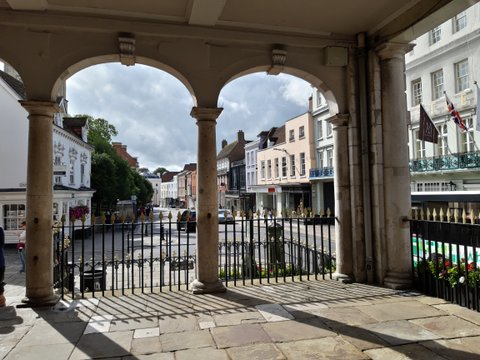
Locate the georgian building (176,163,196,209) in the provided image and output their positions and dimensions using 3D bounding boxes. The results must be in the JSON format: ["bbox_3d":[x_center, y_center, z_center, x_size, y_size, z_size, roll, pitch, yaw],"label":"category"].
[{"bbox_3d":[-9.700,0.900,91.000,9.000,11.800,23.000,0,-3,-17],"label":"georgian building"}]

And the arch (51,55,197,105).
[{"bbox_3d":[-1.878,-1.634,6.011,2.281,0.838,0.390,0,-3,-14],"label":"arch"}]

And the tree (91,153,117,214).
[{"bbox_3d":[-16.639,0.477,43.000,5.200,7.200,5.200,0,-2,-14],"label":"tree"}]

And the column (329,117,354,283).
[{"bbox_3d":[1.962,0.303,6.834,0.478,3.051,0.478,0,-3,-14],"label":"column"}]

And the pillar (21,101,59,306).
[{"bbox_3d":[-3.080,0.327,5.581,0.497,3.065,0.497,0,-3,-14],"label":"pillar"}]

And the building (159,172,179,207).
[{"bbox_3d":[-25.814,3.479,132.000,9.000,13.000,13.000,1,-3,-39],"label":"building"}]

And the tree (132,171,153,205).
[{"bbox_3d":[-18.738,1.748,70.000,5.000,6.500,5.000,0,-2,-14],"label":"tree"}]

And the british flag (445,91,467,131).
[{"bbox_3d":[11.531,-3.568,19.200,1.300,2.000,0.450,0,-2,-14],"label":"british flag"}]

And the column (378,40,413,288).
[{"bbox_3d":[2.719,-0.287,6.303,0.565,4.152,0.565,0,-3,-14],"label":"column"}]

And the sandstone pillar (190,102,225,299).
[{"bbox_3d":[-0.549,0.329,6.114,0.550,3.020,0.550,0,-2,-14],"label":"sandstone pillar"}]

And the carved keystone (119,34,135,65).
[{"bbox_3d":[-1.812,-2.075,5.806,0.240,0.430,0.420,0,-2,-14],"label":"carved keystone"}]

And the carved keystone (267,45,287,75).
[{"bbox_3d":[0.592,-2.114,6.396,0.240,0.420,0.420,0,-2,-14],"label":"carved keystone"}]

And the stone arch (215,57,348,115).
[{"bbox_3d":[0.685,-1.658,6.669,2.359,0.858,0.390,0,-3,-14],"label":"stone arch"}]

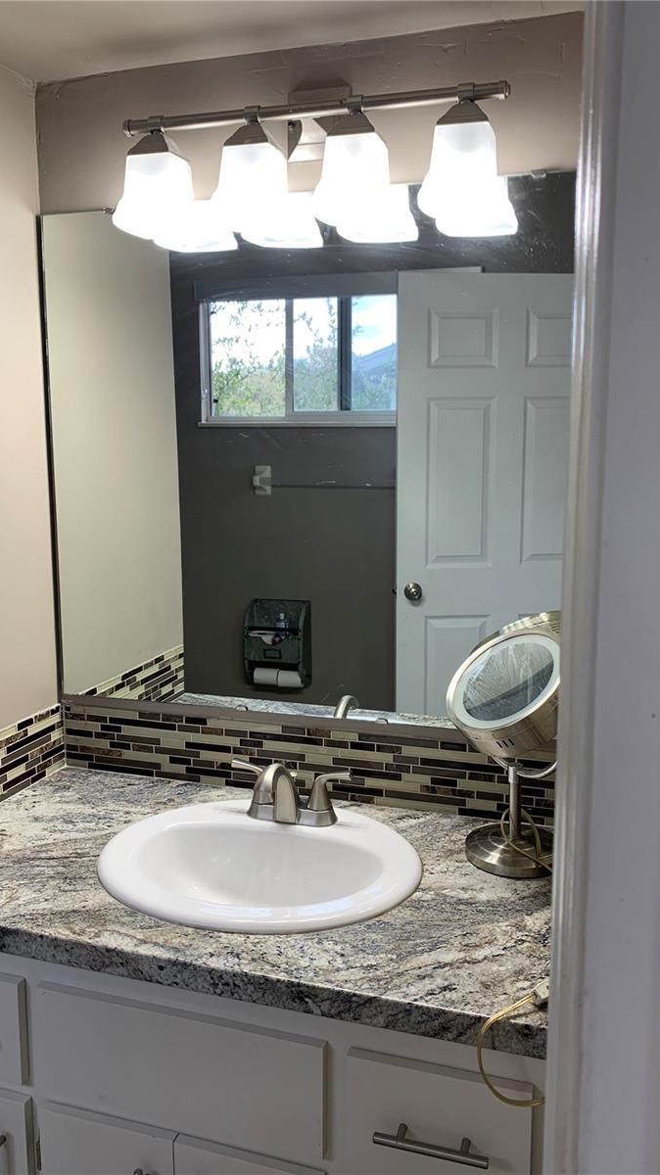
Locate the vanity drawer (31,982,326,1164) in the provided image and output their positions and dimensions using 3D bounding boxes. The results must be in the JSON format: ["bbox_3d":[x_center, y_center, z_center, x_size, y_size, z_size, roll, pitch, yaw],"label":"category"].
[{"bbox_3d":[-0.199,0.622,1.150,0.405,0.152,0.019,3,9,17],"label":"vanity drawer"}]

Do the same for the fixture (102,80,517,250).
[{"bbox_3d":[-0.038,-0.704,1.416,0.645,0.219,0.132,3,9,17],"label":"fixture"}]

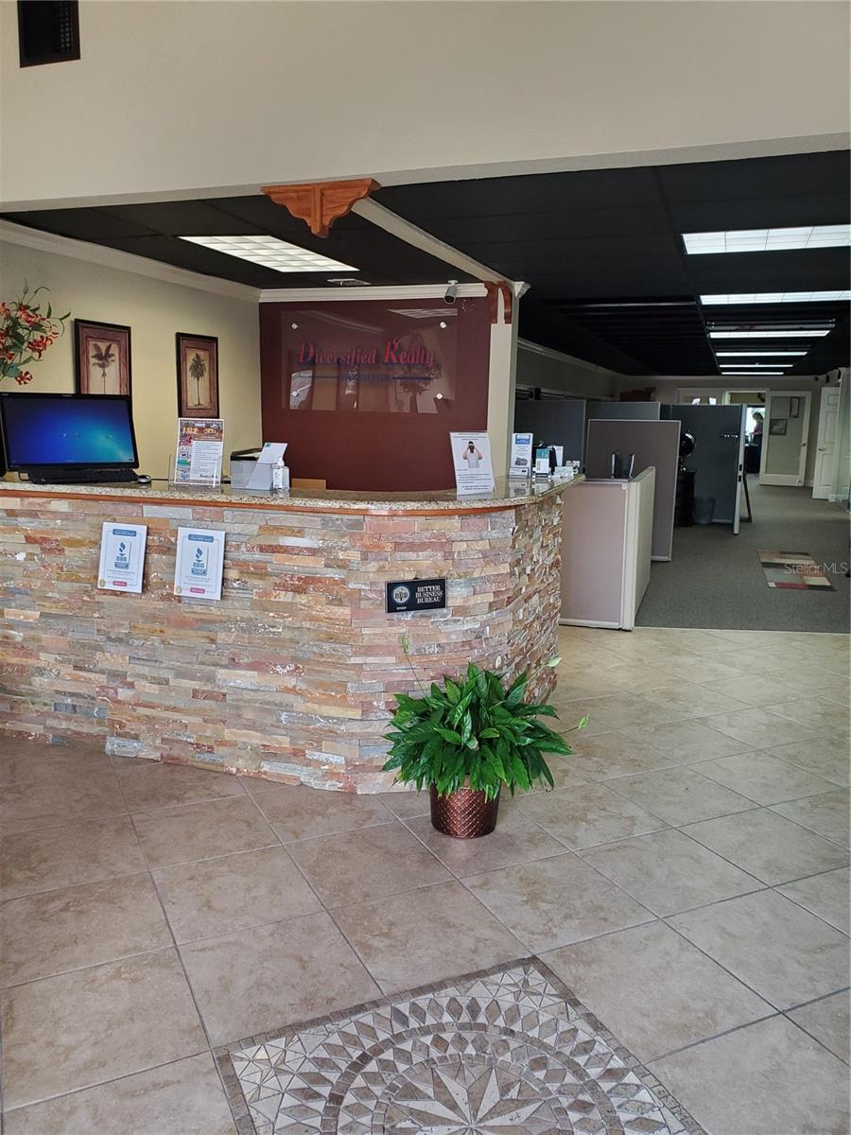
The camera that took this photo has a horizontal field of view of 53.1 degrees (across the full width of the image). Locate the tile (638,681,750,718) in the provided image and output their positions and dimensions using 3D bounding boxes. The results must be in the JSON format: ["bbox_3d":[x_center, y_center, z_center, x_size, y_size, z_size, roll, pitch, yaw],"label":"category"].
[{"bbox_3d":[1.483,0.734,4.708,0.452,0.010,0.452,-4,11,-25],"label":"tile"}]

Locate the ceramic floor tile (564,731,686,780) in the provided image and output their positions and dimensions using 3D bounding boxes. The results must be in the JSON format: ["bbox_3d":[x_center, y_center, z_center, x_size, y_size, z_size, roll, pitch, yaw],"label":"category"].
[{"bbox_3d":[0.782,0.792,3.594,0.415,0.010,0.415,-4,11,-25],"label":"ceramic floor tile"}]

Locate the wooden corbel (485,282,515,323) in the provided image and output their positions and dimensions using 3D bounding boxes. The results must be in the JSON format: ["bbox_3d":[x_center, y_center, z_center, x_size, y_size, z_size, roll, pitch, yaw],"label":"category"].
[{"bbox_3d":[0.553,-1.989,6.416,0.165,0.280,0.190,5,10,20],"label":"wooden corbel"}]

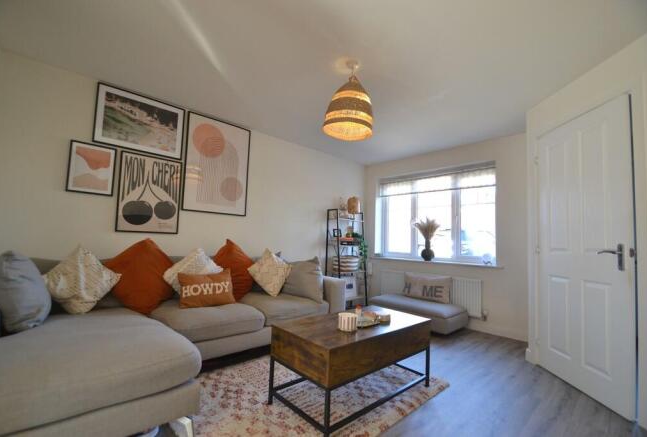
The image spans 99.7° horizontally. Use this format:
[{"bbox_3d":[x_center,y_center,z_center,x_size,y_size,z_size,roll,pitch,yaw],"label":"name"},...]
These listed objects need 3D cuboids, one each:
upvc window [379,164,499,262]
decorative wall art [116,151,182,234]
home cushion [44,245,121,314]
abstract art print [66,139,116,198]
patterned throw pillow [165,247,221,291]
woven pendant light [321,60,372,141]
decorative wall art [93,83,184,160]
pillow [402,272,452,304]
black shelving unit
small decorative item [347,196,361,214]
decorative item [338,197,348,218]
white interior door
[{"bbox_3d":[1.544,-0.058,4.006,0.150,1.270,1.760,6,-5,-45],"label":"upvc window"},{"bbox_3d":[-1.656,-0.228,2.636,0.515,0.725,0.025,6,-5,-41],"label":"decorative wall art"},{"bbox_3d":[-1.680,0.425,1.924,0.420,0.420,0.170,6,-23,-43],"label":"home cushion"},{"bbox_3d":[-1.952,-0.417,2.311,0.302,0.420,0.022,6,-5,-43],"label":"abstract art print"},{"bbox_3d":[-1.162,0.505,2.499,0.470,0.470,0.170,6,-25,-41],"label":"patterned throw pillow"},{"bbox_3d":[0.193,-0.875,1.972,0.360,0.520,0.360,3,-4,0],"label":"woven pendant light"},{"bbox_3d":[-1.688,-0.888,2.567,0.695,0.515,0.024,6,-5,-43],"label":"decorative wall art"},{"bbox_3d":[1.302,0.876,3.417,0.140,0.310,0.610,22,-16,-39],"label":"pillow"},{"bbox_3d":[0.364,0.607,4.082,0.570,1.460,0.360,7,-6,-42],"label":"black shelving unit"},{"bbox_3d":[0.469,-0.201,4.229,0.190,0.260,0.190,7,-6,-42],"label":"small decorative item"},{"bbox_3d":[0.311,-0.174,4.241,0.130,0.310,0.120,6,-5,-43],"label":"decorative item"},{"bbox_3d":[1.855,0.250,2.000,0.045,1.980,0.740,2,-4,2],"label":"white interior door"}]

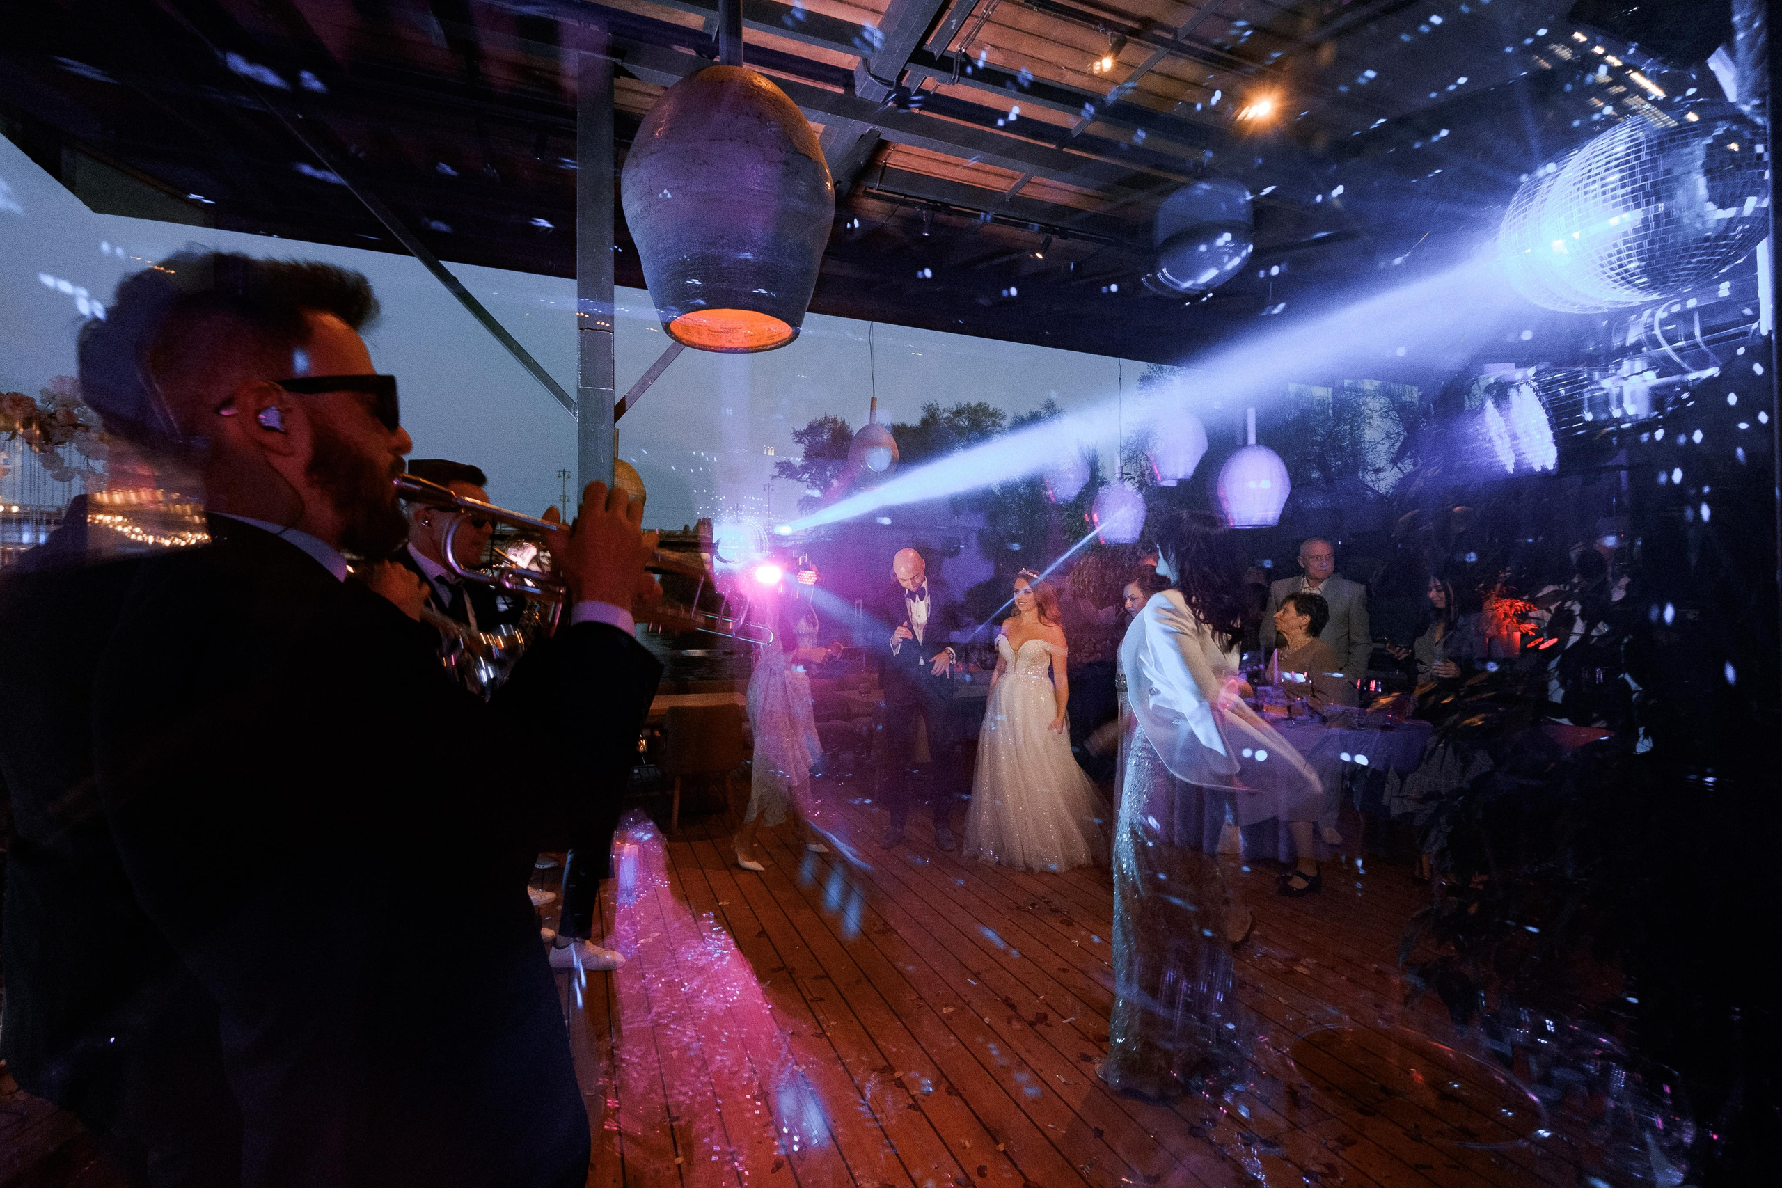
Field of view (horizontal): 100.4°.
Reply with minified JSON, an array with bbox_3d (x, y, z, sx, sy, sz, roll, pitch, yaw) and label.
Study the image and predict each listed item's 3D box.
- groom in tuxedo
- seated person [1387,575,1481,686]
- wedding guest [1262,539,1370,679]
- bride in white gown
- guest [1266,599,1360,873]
[{"bbox_3d":[0.180,0.610,4.420,0.560,1.760,0.420,0,0,0],"label":"groom in tuxedo"},{"bbox_3d":[2.980,0.700,4.050,0.450,1.530,0.500,0,0,-32],"label":"seated person"},{"bbox_3d":[2.450,0.590,4.280,0.560,1.770,0.360,0,0,30],"label":"wedding guest"},{"bbox_3d":[0.860,0.675,4.360,0.800,1.630,0.850,0,0,30],"label":"bride in white gown"},{"bbox_3d":[2.150,0.740,3.840,0.400,1.490,0.460,0,0,-22],"label":"guest"}]

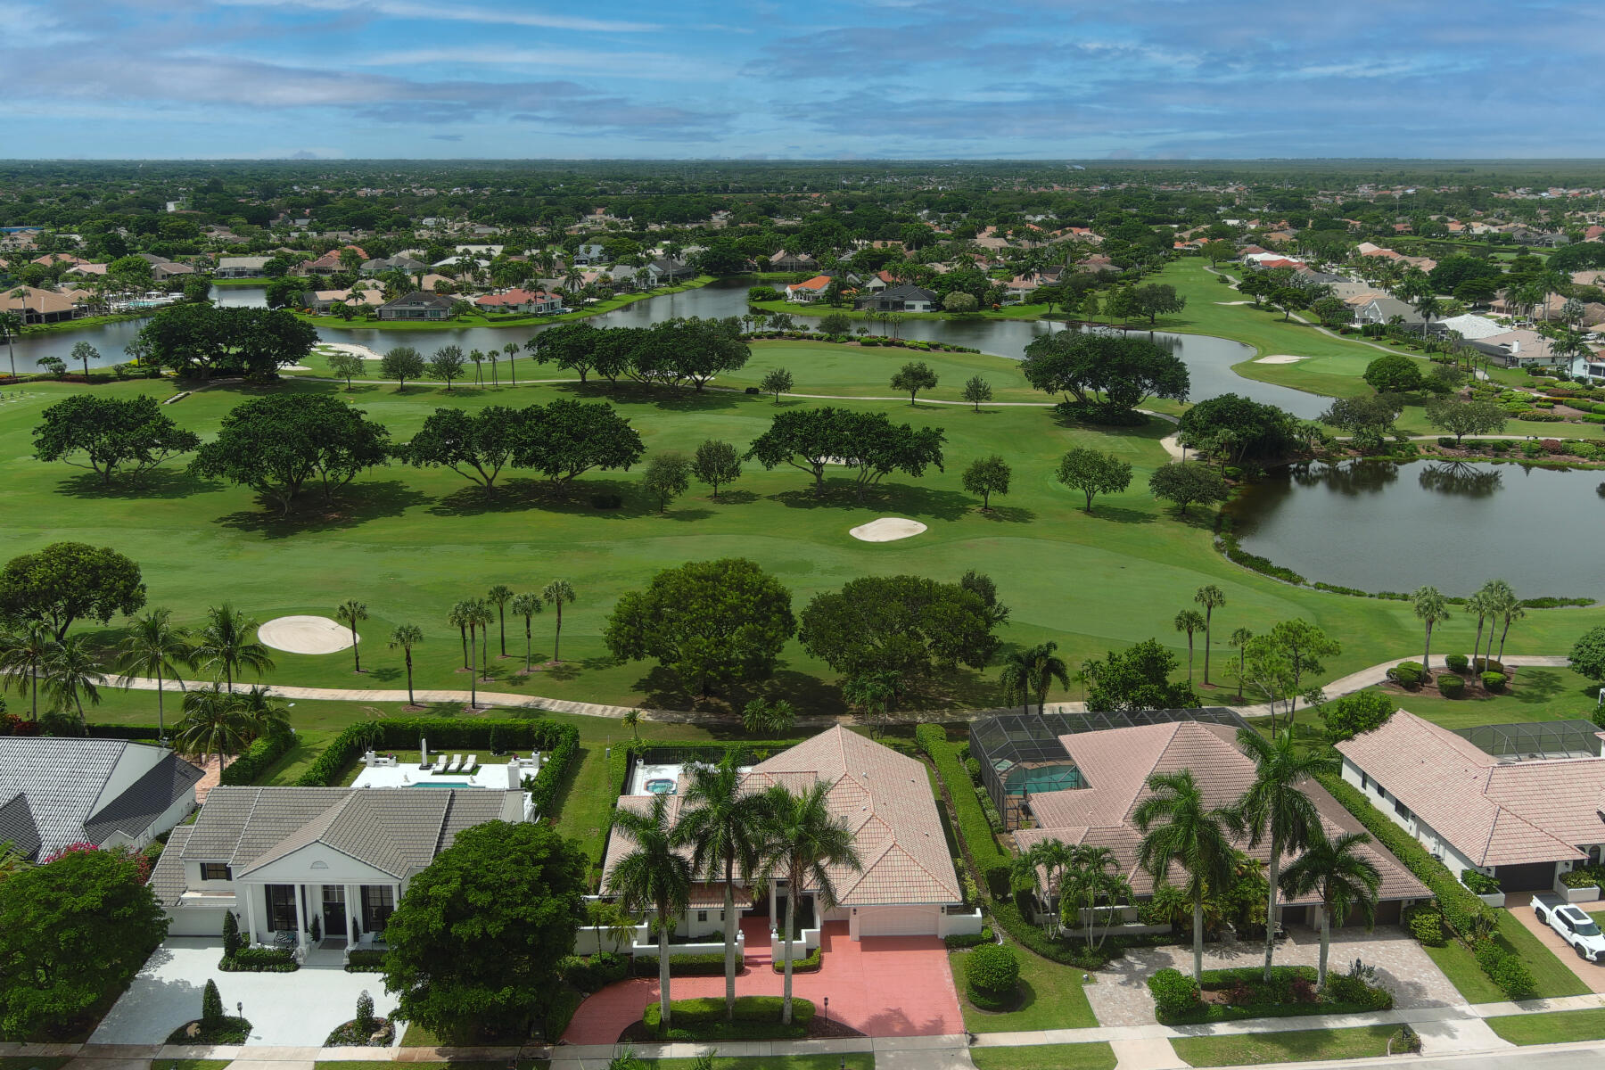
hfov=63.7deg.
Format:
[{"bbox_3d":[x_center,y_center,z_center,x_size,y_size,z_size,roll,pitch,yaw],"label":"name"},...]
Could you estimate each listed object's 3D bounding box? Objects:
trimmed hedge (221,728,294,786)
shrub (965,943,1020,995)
[{"bbox_3d":[-42.150,17.295,99.686,1.600,1.950,8.400,1,16,3],"label":"trimmed hedge"},{"bbox_3d":[11.655,26.680,79.314,3.400,3.100,3.400,0,16,0],"label":"shrub"}]

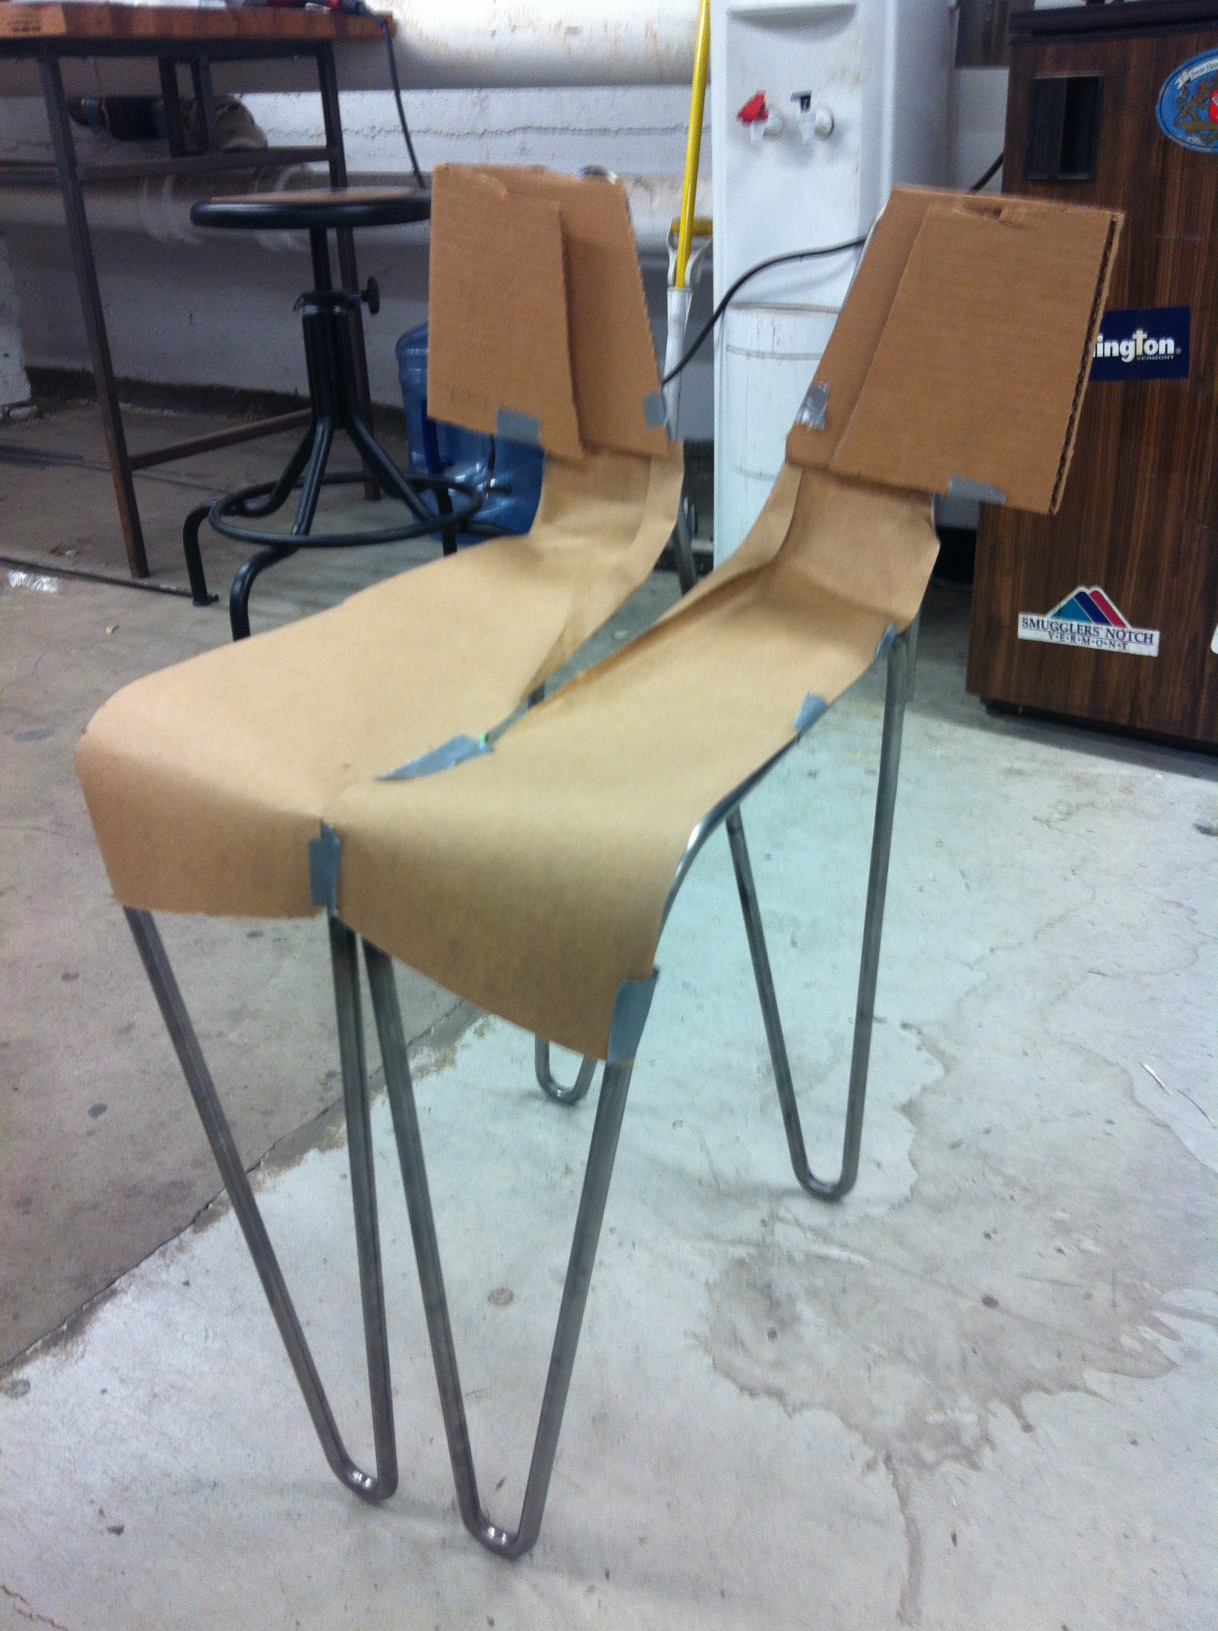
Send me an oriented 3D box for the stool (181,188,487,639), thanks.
[{"bbox_3d":[-0.418,-0.612,2.538,0.469,0.640,0.469,-11,26,-18],"label":"stool"}]

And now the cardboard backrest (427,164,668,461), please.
[{"bbox_3d":[-0.048,-0.395,1.286,0.190,0.210,0.040,5,7,17],"label":"cardboard backrest"}]

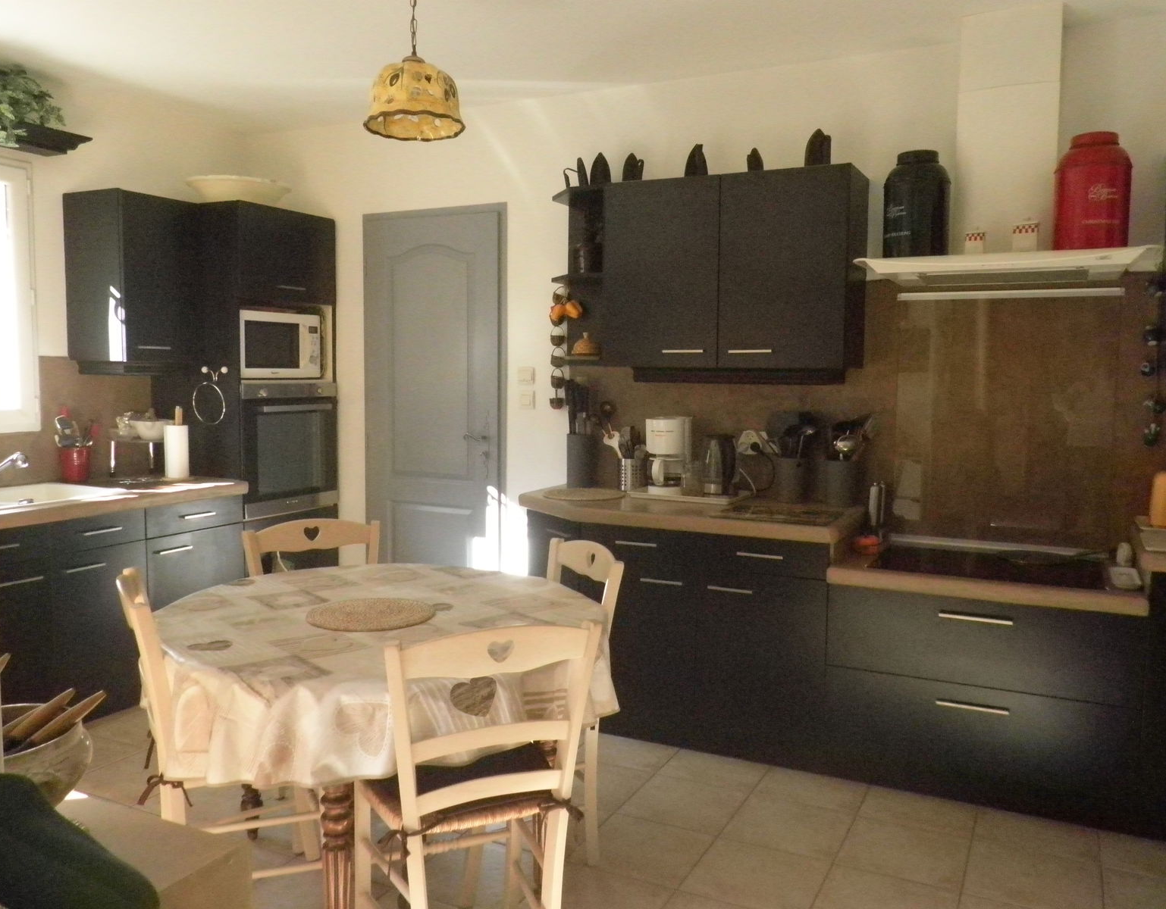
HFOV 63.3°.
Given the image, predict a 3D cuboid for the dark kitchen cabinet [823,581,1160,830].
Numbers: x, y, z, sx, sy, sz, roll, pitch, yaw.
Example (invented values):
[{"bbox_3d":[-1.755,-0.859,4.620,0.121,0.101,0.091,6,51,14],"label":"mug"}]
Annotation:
[{"bbox_3d":[1.327,0.737,3.167,0.890,0.635,0.600,3,5,26],"label":"dark kitchen cabinet"}]

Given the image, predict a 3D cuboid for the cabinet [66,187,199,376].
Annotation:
[{"bbox_3d":[-1.940,-0.728,4.094,0.343,0.740,0.397,3,5,26],"label":"cabinet"}]

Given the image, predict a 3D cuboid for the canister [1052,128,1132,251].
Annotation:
[{"bbox_3d":[1.625,-0.843,3.013,0.215,0.375,0.215,2,5,12],"label":"canister"}]

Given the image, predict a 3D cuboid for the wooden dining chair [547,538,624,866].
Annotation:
[{"bbox_3d":[-0.177,0.679,2.671,0.450,0.850,0.440,-2,5,-26],"label":"wooden dining chair"}]

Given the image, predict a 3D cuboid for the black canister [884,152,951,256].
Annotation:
[{"bbox_3d":[1.152,-0.858,3.273,0.210,0.360,0.210,-3,6,-34],"label":"black canister"}]

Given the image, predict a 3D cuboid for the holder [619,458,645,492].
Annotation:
[{"bbox_3d":[0.203,0.086,3.910,0.106,0.123,0.106,1,5,0],"label":"holder"}]

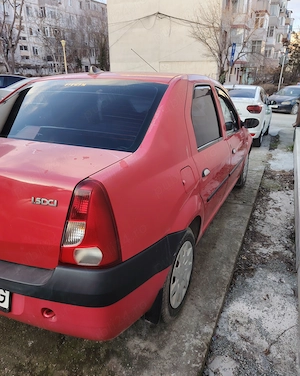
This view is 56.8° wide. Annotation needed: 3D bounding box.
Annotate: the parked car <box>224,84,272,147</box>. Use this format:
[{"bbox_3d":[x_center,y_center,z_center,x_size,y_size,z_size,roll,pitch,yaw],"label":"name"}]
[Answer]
[{"bbox_3d":[2.545,-2.190,8.080,1.750,1.470,4.400,8,20,25],"label":"parked car"}]

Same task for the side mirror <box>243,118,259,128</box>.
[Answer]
[{"bbox_3d":[1.107,-0.710,3.044,0.175,0.120,0.105,9,23,25],"label":"side mirror"}]

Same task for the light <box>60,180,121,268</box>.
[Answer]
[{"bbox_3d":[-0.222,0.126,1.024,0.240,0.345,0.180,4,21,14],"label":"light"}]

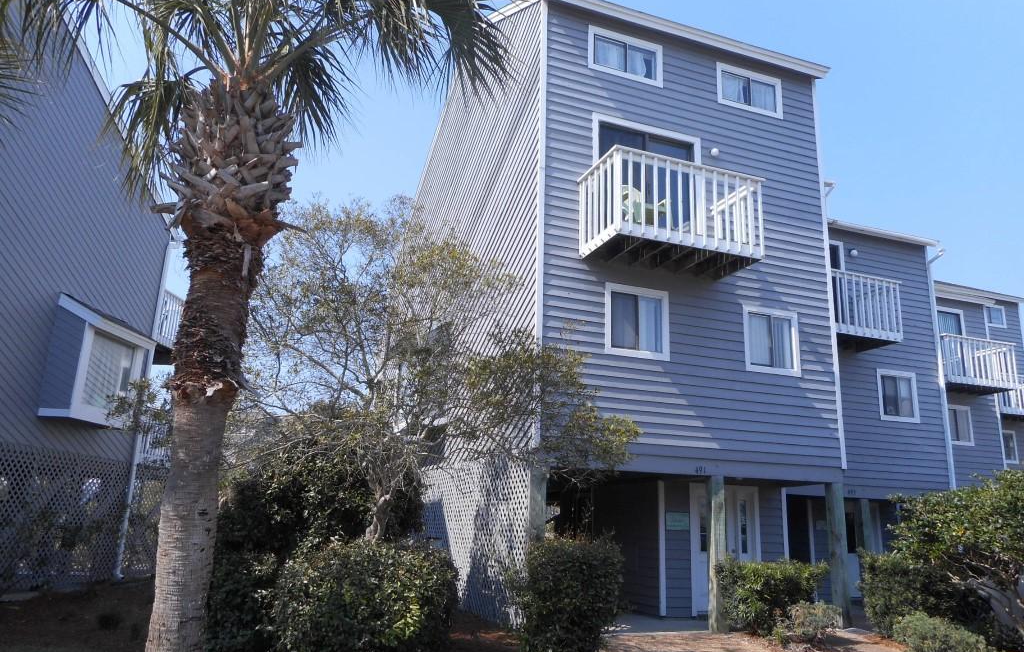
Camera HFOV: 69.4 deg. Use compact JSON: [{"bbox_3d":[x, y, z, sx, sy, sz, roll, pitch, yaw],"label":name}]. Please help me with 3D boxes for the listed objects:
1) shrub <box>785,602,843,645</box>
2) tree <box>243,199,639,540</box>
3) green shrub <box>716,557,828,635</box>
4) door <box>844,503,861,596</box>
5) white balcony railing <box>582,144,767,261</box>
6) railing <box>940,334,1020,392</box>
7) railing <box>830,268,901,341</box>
[{"bbox_3d":[4.087,4.019,10.064,0.760,0.480,0.720,7,-15,-21],"label":"shrub"},{"bbox_3d":[-0.836,1.186,8.649,4.400,5.022,3.700,7,-15,-21],"label":"tree"},{"bbox_3d":[3.891,3.995,11.060,1.720,1.000,1.300,7,-15,-21],"label":"green shrub"},{"bbox_3d":[7.577,4.976,16.451,0.874,2.027,0.065,7,-15,-21],"label":"door"},{"bbox_3d":[2.382,-1.603,11.018,2.511,1.283,1.153,7,-15,-21],"label":"white balcony railing"},{"bbox_3d":[11.608,1.062,18.969,2.511,1.237,1.163,7,-15,-21],"label":"railing"},{"bbox_3d":[6.490,-0.294,14.908,2.511,1.265,1.163,7,-15,-21],"label":"railing"}]

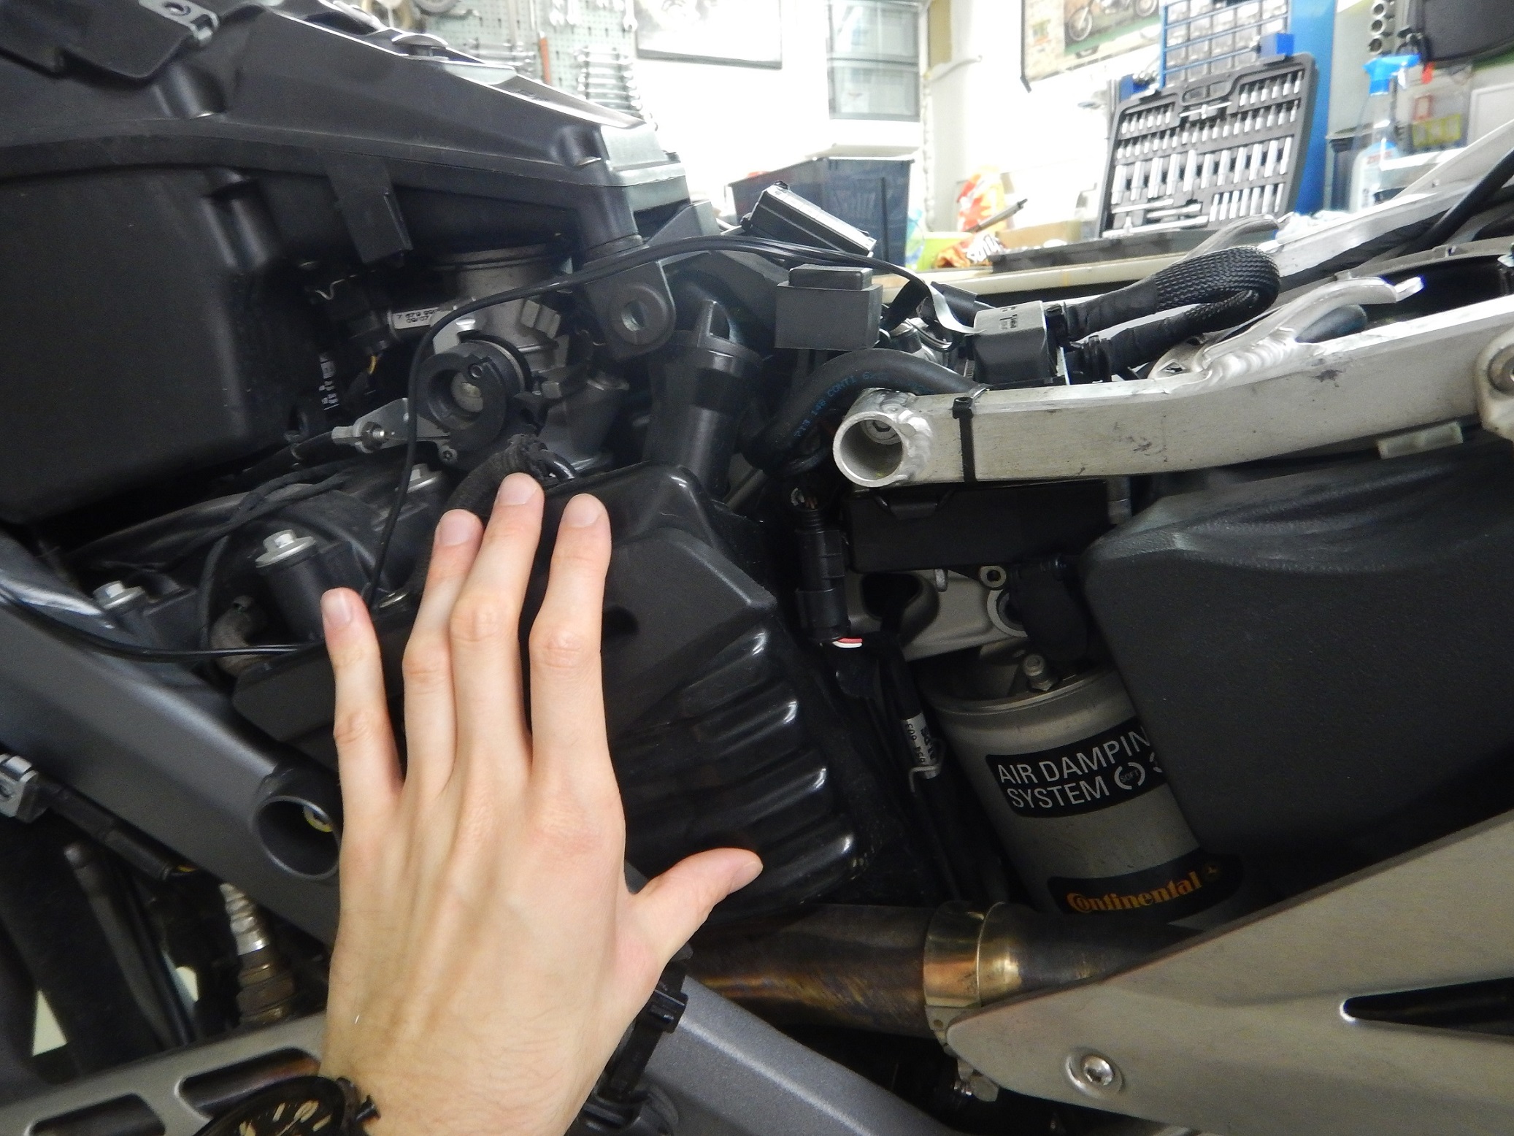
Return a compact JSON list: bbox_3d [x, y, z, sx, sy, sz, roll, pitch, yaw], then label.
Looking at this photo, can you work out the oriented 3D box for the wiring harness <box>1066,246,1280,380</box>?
[{"bbox_3d":[0.176,-0.110,0.450,0.096,0.046,0.055,-7,11,17],"label":"wiring harness"}]

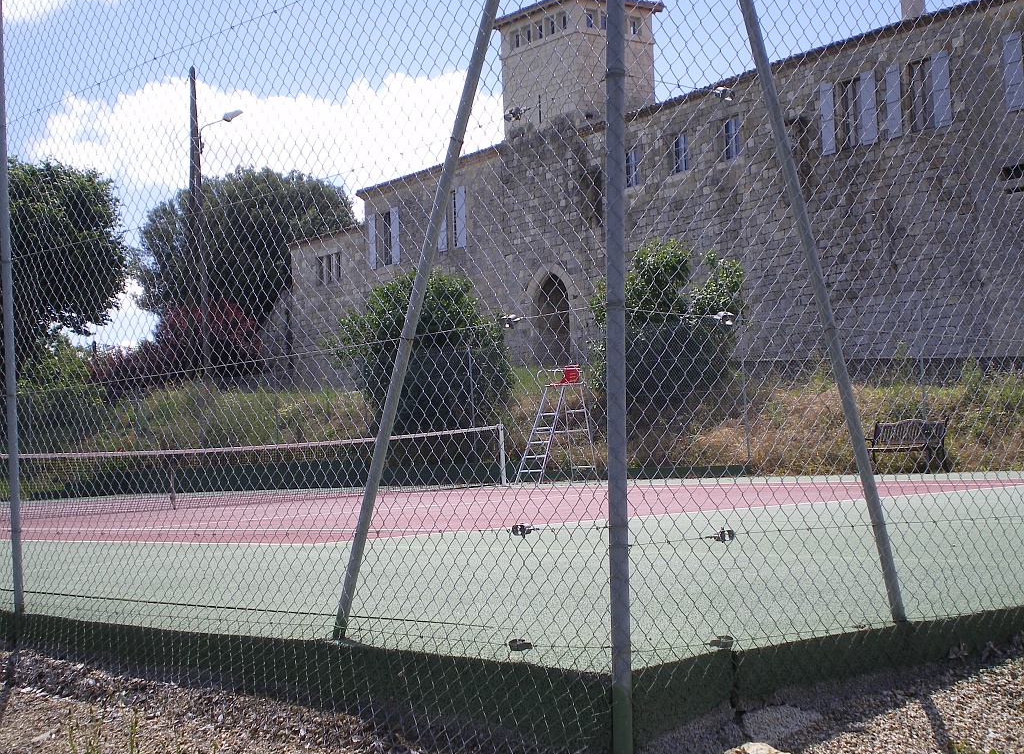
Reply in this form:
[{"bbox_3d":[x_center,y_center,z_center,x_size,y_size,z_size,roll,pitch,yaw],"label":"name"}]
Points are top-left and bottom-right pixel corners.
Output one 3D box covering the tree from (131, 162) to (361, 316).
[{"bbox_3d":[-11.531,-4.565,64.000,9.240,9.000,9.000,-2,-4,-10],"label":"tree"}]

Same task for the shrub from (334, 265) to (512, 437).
[{"bbox_3d":[-2.264,-0.475,37.000,4.460,4.430,4.300,-2,-4,-3],"label":"shrub"}]

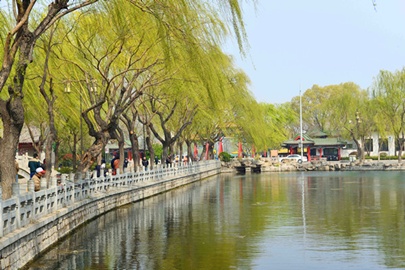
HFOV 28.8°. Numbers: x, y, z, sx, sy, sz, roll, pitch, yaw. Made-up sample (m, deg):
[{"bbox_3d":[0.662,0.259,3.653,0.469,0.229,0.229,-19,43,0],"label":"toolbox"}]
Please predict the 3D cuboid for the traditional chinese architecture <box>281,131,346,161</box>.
[{"bbox_3d":[19.454,1.893,138.000,11.300,5.500,8.000,-1,-1,6],"label":"traditional chinese architecture"}]

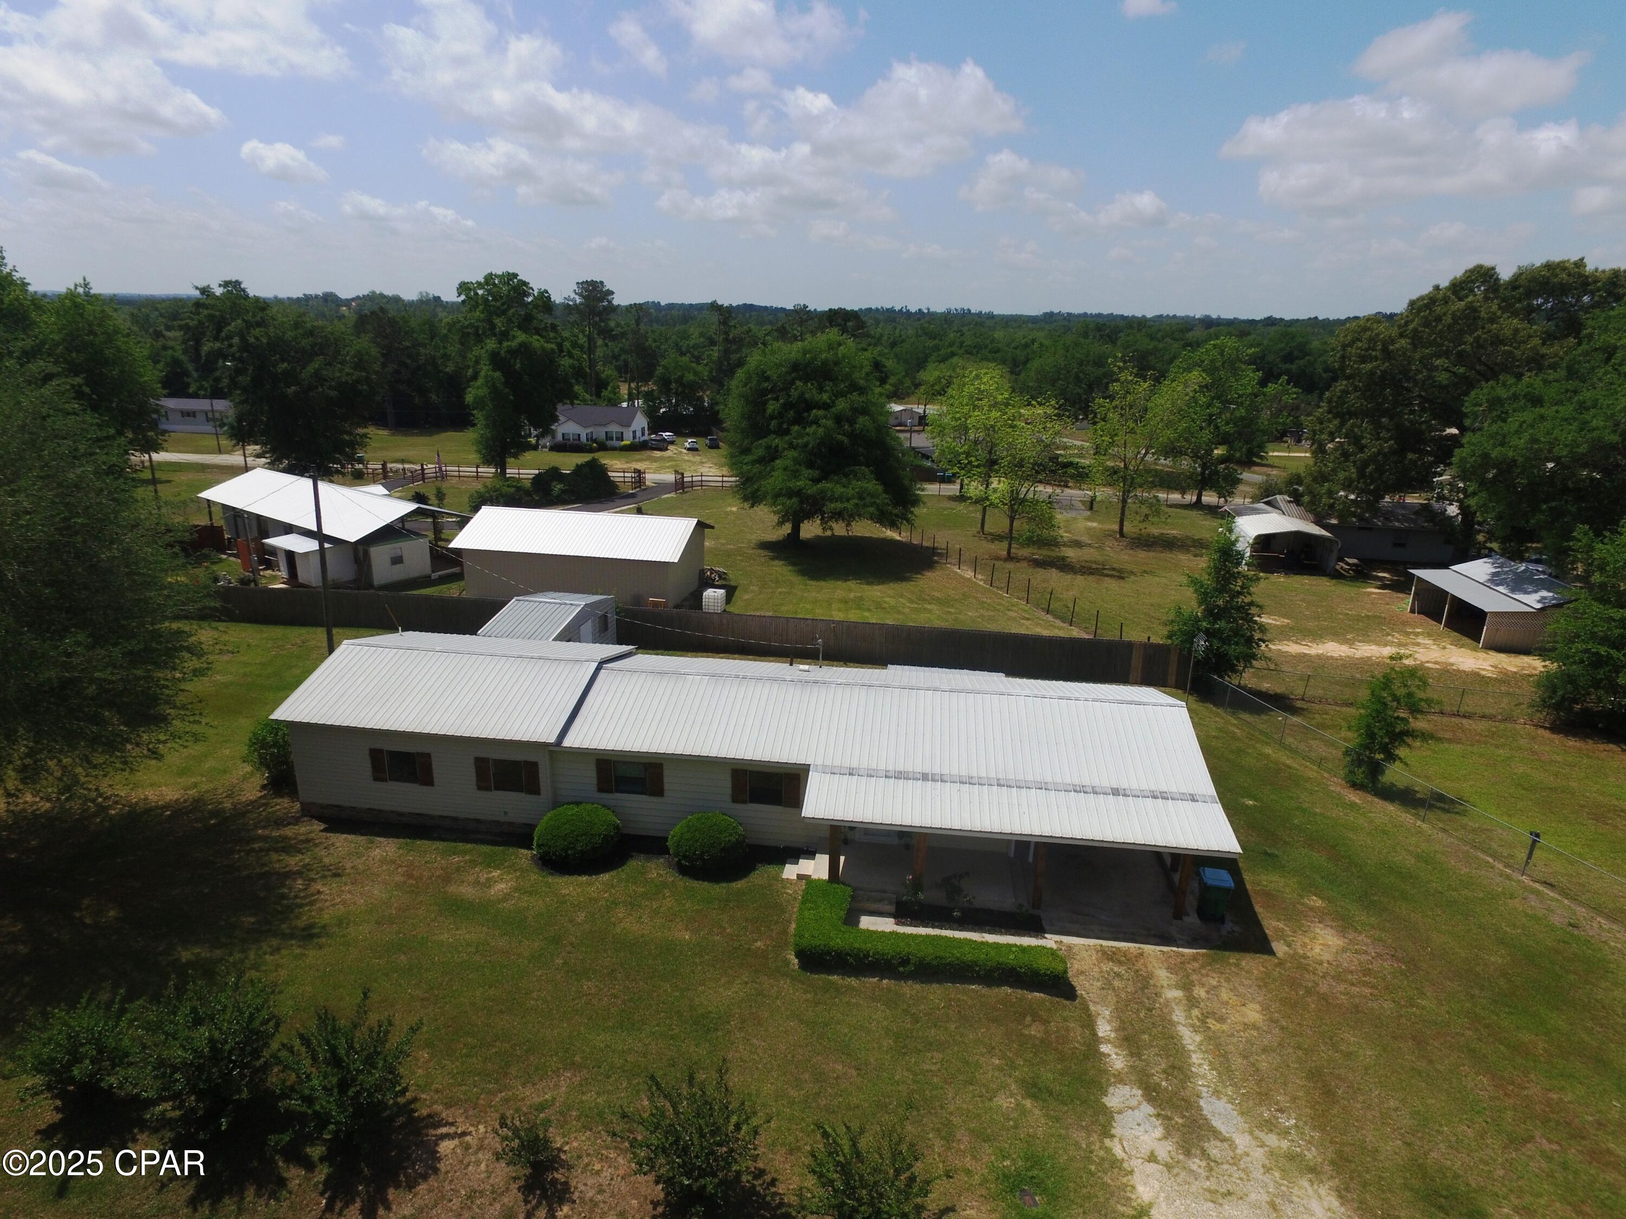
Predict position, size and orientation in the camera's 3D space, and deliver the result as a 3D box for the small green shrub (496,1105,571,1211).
[{"bbox_3d":[-4.577,8.486,15.028,0.980,1.050,0.980,4,18,6],"label":"small green shrub"}]

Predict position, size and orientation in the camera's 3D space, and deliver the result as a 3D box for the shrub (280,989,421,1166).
[{"bbox_3d":[-7.576,7.611,15.365,2.150,2.350,2.150,4,18,6],"label":"shrub"}]

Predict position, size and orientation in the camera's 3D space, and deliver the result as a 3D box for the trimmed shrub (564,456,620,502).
[{"bbox_3d":[-19.566,-11.743,83.393,4.901,3.686,4.901,4,18,6],"label":"trimmed shrub"}]

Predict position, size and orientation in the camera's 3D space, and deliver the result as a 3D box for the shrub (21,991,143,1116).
[{"bbox_3d":[-12.822,7.713,16.486,1.850,2.000,1.850,1,18,0],"label":"shrub"}]

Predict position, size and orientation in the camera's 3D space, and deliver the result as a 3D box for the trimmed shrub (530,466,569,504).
[{"bbox_3d":[-22.819,-10.884,81.520,3.391,3.040,3.391,4,18,6],"label":"trimmed shrub"}]

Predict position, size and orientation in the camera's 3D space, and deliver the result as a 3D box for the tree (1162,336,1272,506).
[{"bbox_3d":[36.783,-17.128,86.318,10.200,15.300,10.200,1,18,0],"label":"tree"}]

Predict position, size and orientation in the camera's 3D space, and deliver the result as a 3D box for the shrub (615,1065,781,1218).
[{"bbox_3d":[-1.810,8.141,14.684,2.250,2.050,2.250,4,18,6],"label":"shrub"}]

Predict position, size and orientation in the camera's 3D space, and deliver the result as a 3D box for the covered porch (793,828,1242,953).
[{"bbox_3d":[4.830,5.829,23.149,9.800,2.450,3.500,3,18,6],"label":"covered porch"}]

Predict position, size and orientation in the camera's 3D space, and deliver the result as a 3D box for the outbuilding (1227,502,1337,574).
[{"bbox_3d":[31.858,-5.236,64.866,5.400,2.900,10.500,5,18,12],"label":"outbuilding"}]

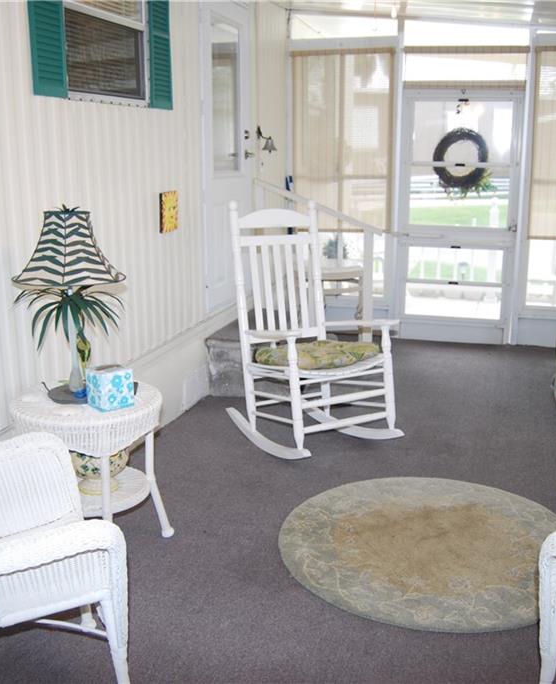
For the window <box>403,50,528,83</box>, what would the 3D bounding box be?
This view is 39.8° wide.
[{"bbox_3d":[1.380,-2.060,5.704,0.900,0.260,0.060,4,14,16],"label":"window"}]

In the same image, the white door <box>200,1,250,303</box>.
[{"bbox_3d":[-0.320,-1.182,4.853,0.060,1.880,0.814,4,15,17],"label":"white door"}]

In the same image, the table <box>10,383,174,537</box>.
[{"bbox_3d":[-0.695,0.503,2.920,0.550,0.592,0.550,0,14,0],"label":"table"}]

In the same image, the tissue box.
[{"bbox_3d":[-0.569,0.153,2.614,0.113,0.130,0.113,-11,18,-38],"label":"tissue box"}]

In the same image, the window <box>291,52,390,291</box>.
[{"bbox_3d":[0.496,-1.314,6.069,0.814,1.924,0.060,4,15,17],"label":"window"}]

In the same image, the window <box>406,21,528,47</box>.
[{"bbox_3d":[1.358,-2.242,5.563,0.907,0.207,0.050,4,15,17],"label":"window"}]

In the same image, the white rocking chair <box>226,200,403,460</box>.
[{"bbox_3d":[0.166,-0.054,3.823,0.630,1.200,0.870,-7,16,-25],"label":"white rocking chair"}]

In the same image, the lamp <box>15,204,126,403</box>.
[{"bbox_3d":[-0.768,-0.149,2.853,0.410,0.710,0.410,4,14,16],"label":"lamp"}]

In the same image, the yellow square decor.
[{"bbox_3d":[-0.572,-0.682,4.043,0.025,0.207,0.195,4,15,17],"label":"yellow square decor"}]

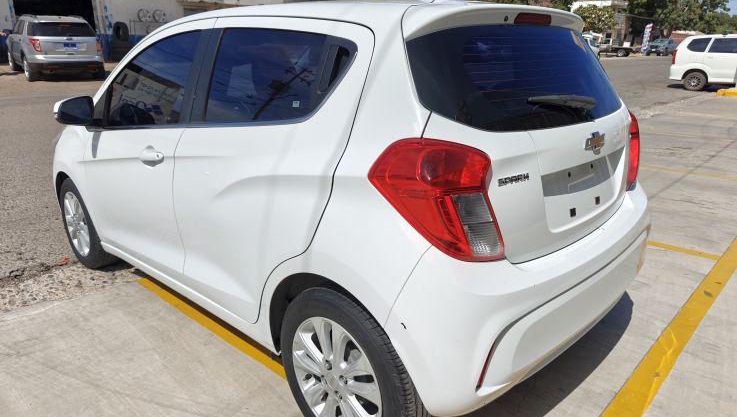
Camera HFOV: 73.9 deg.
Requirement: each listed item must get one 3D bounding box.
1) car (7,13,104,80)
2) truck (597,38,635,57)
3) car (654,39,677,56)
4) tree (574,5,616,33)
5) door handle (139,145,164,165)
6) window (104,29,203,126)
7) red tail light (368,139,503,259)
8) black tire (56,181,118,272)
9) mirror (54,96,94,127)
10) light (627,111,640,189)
[{"bbox_3d":[-10.245,-5.276,15.854,2.050,1.790,5.000,-15,24,-39],"label":"car"},{"bbox_3d":[20.587,-14.134,43.000,1.850,1.750,5.000,-16,25,-41],"label":"truck"},{"bbox_3d":[30.012,-16.384,50.000,4.800,1.750,1.850,-15,23,-35],"label":"car"},{"bbox_3d":[21.319,-16.905,46.000,3.700,4.600,3.600,10,21,26],"label":"tree"},{"bbox_3d":[-0.967,-0.236,2.184,0.205,0.085,0.055,17,24,40],"label":"door handle"},{"bbox_3d":[-1.001,-0.578,2.253,0.880,0.430,0.080,14,8,41],"label":"window"},{"bbox_3d":[0.179,-0.022,1.311,0.250,0.330,0.280,-13,21,-36],"label":"red tail light"},{"bbox_3d":[-1.831,0.089,3.214,0.585,0.585,0.200,17,24,40],"label":"black tire"},{"bbox_3d":[-1.431,-0.471,2.382,0.140,0.145,0.200,14,22,41],"label":"mirror"},{"bbox_3d":[1.120,-0.307,2.248,0.300,0.340,0.240,17,24,40],"label":"light"}]

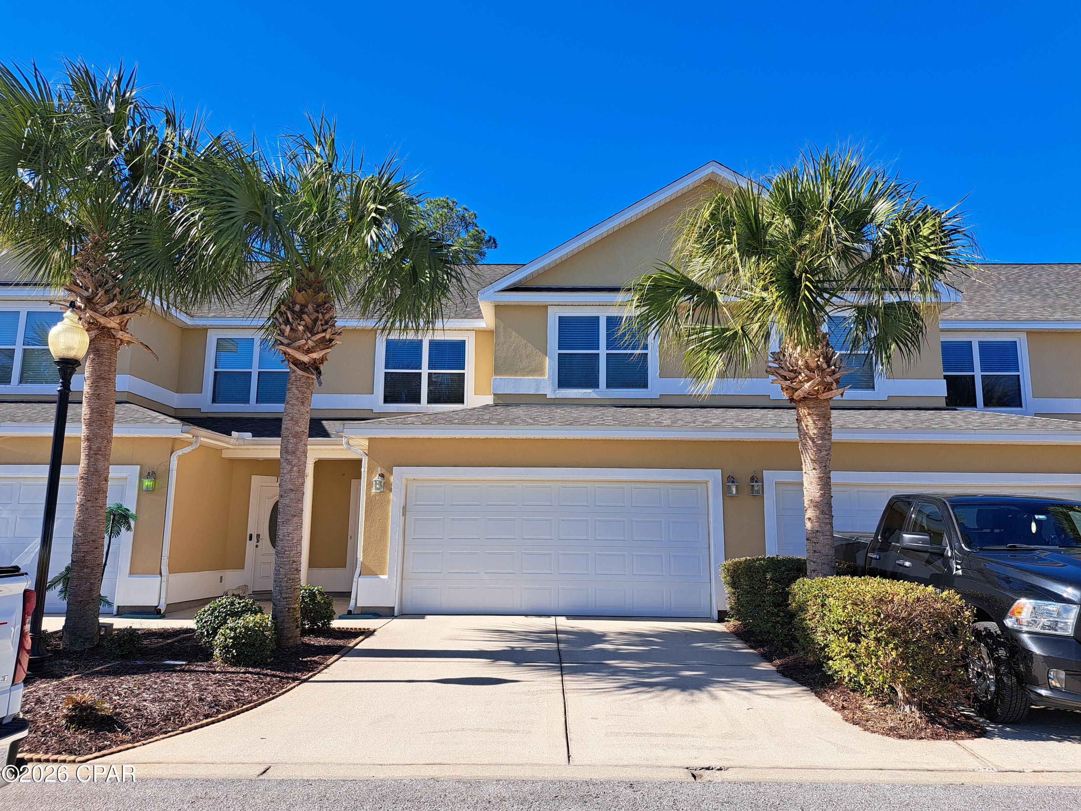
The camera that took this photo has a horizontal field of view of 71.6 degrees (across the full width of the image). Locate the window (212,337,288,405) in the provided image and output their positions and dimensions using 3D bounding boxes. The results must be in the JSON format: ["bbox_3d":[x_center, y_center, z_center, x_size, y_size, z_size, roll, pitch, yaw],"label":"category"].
[{"bbox_3d":[-6.287,-0.757,16.420,1.820,1.550,0.100,0,-9,1],"label":"window"}]

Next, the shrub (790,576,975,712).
[{"bbox_3d":[3.199,2.234,7.190,1.130,1.051,1.700,0,-9,1],"label":"shrub"}]

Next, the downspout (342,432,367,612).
[{"bbox_3d":[-3.051,1.889,12.068,0.400,2.860,0.320,0,-10,1],"label":"downspout"}]

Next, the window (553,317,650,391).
[{"bbox_3d":[1.152,-1.007,14.091,1.760,1.490,0.100,0,-10,1],"label":"window"}]

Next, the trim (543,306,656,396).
[{"bbox_3d":[1.216,-1.036,14.543,2.171,1.817,0.120,0,-9,1],"label":"trim"}]

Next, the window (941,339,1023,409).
[{"bbox_3d":[9.441,-0.689,16.105,1.820,1.521,0.100,0,-9,1],"label":"window"}]

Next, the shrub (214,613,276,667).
[{"bbox_3d":[-3.200,2.549,8.226,0.670,0.580,0.660,0,-10,1],"label":"shrub"}]

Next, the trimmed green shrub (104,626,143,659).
[{"bbox_3d":[-4.798,2.708,8.613,0.469,0.305,0.460,0,-9,1],"label":"trimmed green shrub"}]

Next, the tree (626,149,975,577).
[{"bbox_3d":[3.265,-0.090,9.200,4.219,6.152,4.000,0,-9,1],"label":"tree"}]

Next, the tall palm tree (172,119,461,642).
[{"bbox_3d":[-2.993,-0.422,9.735,3.650,6.750,3.550,0,-10,1],"label":"tall palm tree"}]

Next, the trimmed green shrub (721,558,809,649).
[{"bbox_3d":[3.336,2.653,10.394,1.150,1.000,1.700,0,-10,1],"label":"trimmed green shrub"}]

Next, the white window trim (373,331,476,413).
[{"bbox_3d":[-2.469,-0.710,15.945,2.100,1.800,0.100,0,-10,1],"label":"white window trim"}]

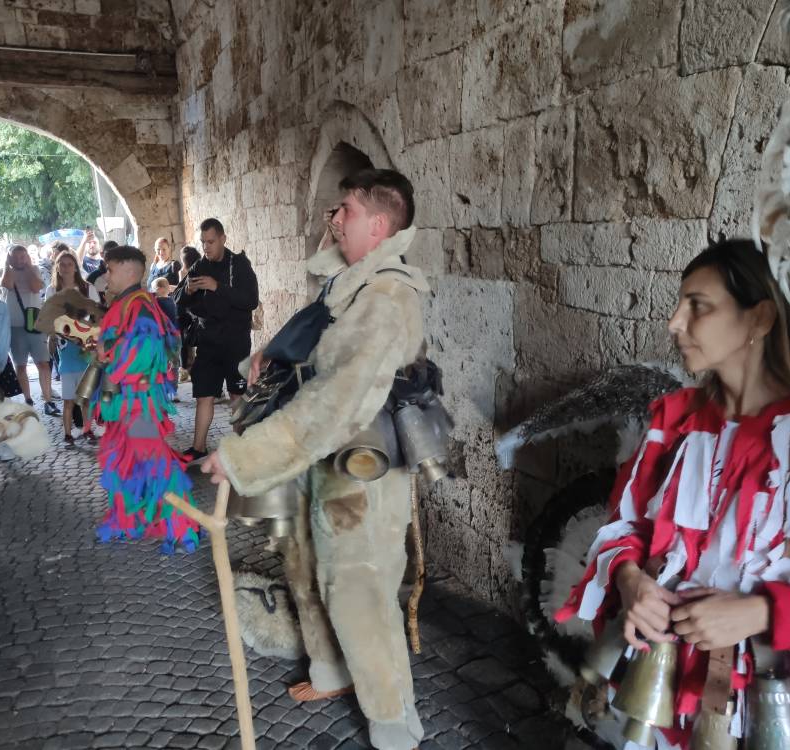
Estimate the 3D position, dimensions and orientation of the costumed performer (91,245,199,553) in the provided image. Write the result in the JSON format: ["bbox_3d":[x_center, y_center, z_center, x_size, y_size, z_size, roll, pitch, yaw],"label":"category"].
[{"bbox_3d":[-1.360,0.114,4.136,0.560,1.650,0.580,-2,10,-12],"label":"costumed performer"}]

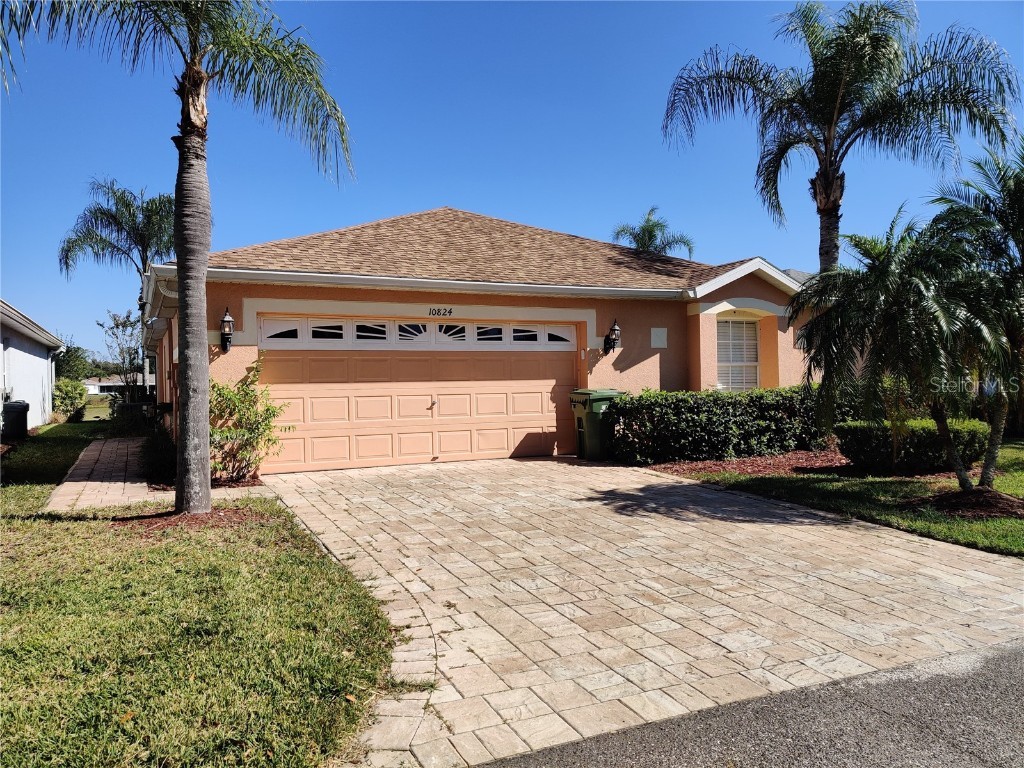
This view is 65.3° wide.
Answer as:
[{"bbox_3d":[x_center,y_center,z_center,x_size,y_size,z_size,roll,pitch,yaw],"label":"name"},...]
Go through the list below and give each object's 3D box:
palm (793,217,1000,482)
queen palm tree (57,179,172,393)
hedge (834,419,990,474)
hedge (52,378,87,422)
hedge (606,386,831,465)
[{"bbox_3d":[4.634,-0.403,9.600,2.600,3.350,2.600,-1,0,0],"label":"palm"},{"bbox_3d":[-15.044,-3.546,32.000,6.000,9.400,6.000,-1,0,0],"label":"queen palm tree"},{"bbox_3d":[6.055,0.889,12.164,2.009,0.647,1.372,-1,1,-25],"label":"hedge"},{"bbox_3d":[-16.103,0.599,29.000,1.400,1.600,1.400,-1,1,-25],"label":"hedge"},{"bbox_3d":[3.608,0.627,13.189,4.350,1.120,0.930,-1,1,-25],"label":"hedge"}]

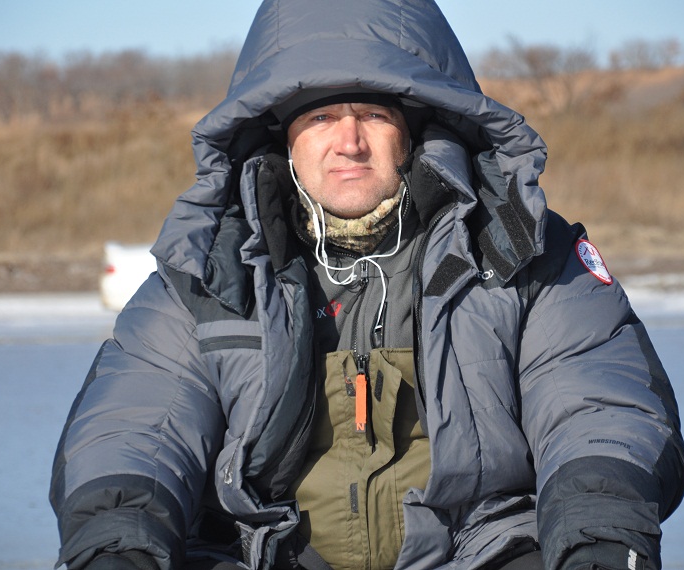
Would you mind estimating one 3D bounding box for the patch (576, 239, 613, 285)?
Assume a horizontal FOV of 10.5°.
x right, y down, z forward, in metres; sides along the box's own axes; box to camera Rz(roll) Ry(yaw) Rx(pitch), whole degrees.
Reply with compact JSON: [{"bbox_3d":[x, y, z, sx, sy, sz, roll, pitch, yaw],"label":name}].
[{"bbox_3d":[0.302,-0.028,4.490,0.010,0.067,0.057,-37,-17,26],"label":"patch"}]

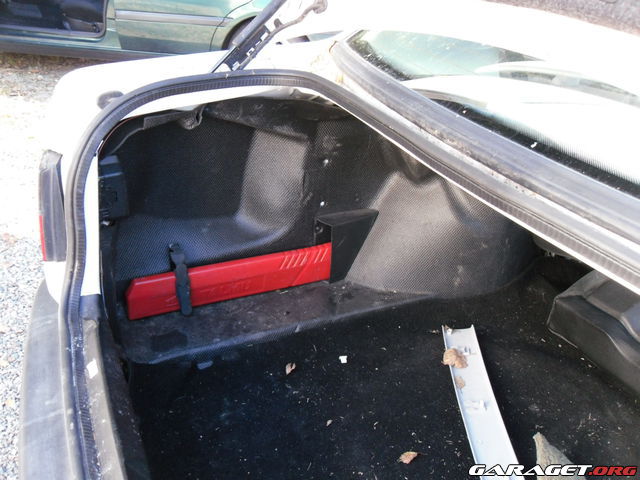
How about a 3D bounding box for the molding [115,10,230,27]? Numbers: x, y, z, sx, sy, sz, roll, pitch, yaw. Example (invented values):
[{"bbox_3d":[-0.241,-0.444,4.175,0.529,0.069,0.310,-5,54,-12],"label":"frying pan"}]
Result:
[{"bbox_3d":[-0.912,-1.369,4.000,0.820,0.054,0.025,10,31,17],"label":"molding"}]

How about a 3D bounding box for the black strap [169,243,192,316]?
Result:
[{"bbox_3d":[-0.272,0.077,1.260,0.030,0.130,0.050,-10,31,-17],"label":"black strap"}]

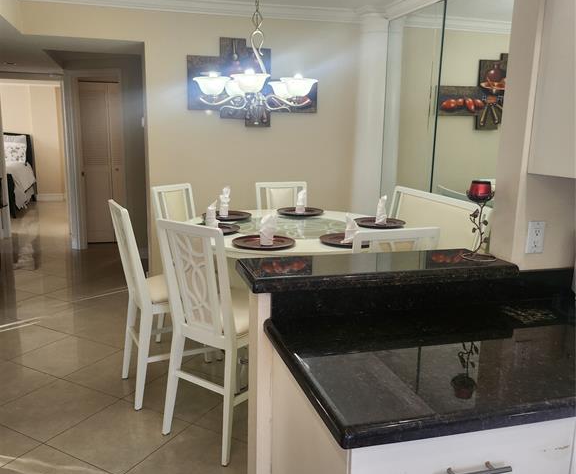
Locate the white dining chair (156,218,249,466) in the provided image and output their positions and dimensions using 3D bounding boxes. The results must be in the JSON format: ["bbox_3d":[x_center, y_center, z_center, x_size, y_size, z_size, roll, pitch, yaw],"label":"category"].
[{"bbox_3d":[-0.291,0.444,2.651,0.445,1.095,0.575,9,14,35],"label":"white dining chair"}]

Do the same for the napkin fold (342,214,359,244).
[{"bbox_3d":[0.329,-0.052,2.775,0.088,0.160,0.075,-5,13,-30],"label":"napkin fold"}]

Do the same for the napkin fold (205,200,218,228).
[{"bbox_3d":[-0.441,-0.141,3.107,0.070,0.172,0.073,-2,12,-15],"label":"napkin fold"}]

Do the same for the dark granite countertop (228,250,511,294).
[{"bbox_3d":[0.306,0.111,1.837,0.915,0.046,0.255,-2,12,-15],"label":"dark granite countertop"}]

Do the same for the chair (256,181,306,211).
[{"bbox_3d":[-0.020,0.153,4.060,0.450,1.085,0.570,0,11,-9],"label":"chair"}]

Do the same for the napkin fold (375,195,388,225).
[{"bbox_3d":[0.594,-0.170,3.336,0.068,0.182,0.072,-1,11,-10],"label":"napkin fold"}]

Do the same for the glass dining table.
[{"bbox_3d":[0.013,0.384,3.447,1.450,0.915,1.450,-2,12,-15],"label":"glass dining table"}]

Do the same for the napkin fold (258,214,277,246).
[{"bbox_3d":[-0.102,-0.043,2.684,0.076,0.160,0.072,4,12,15],"label":"napkin fold"}]

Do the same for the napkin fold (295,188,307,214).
[{"bbox_3d":[0.089,-0.273,3.925,0.075,0.170,0.075,-2,12,-15],"label":"napkin fold"}]

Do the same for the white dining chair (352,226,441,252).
[{"bbox_3d":[0.370,0.446,2.638,0.450,1.085,0.570,-3,12,-20],"label":"white dining chair"}]

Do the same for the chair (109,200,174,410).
[{"bbox_3d":[-0.677,0.349,3.098,0.575,1.095,0.445,-5,13,-28],"label":"chair"}]

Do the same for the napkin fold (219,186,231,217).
[{"bbox_3d":[-0.416,-0.233,3.500,0.070,0.198,0.073,8,13,29],"label":"napkin fold"}]

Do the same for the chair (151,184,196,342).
[{"bbox_3d":[-0.614,0.212,3.788,0.575,1.095,0.445,9,14,34],"label":"chair"}]

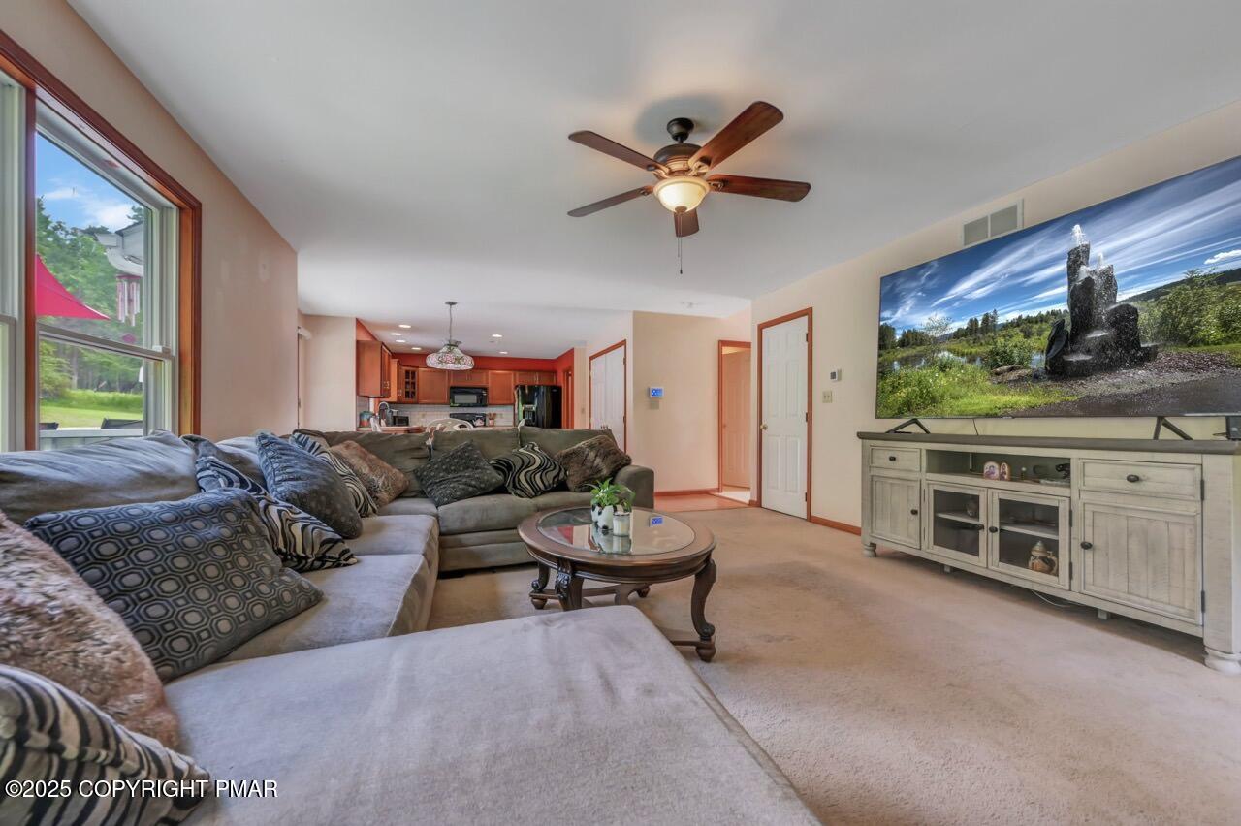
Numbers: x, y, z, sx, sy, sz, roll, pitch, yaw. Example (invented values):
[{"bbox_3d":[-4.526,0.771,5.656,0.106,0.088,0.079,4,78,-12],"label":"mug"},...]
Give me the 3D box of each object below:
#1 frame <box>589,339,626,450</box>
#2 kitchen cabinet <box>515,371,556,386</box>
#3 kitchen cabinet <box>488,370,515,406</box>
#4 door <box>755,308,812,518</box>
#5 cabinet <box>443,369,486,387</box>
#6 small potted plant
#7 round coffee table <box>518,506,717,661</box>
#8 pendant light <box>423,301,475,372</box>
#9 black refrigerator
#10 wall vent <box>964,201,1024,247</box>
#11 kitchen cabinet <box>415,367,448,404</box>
[{"bbox_3d":[-0.215,0.088,7.440,0.060,2.070,1.600,0,-1,-19],"label":"frame"},{"bbox_3d":[-2.012,-0.785,11.280,0.940,0.350,0.330,0,-1,-18],"label":"kitchen cabinet"},{"bbox_3d":[-2.597,-0.545,10.442,0.555,0.740,0.325,0,-1,-19],"label":"kitchen cabinet"},{"bbox_3d":[1.774,0.022,5.190,0.100,2.100,0.900,0,-1,-18],"label":"door"},{"bbox_3d":[-3.229,-0.736,10.225,0.765,0.375,0.325,0,-1,-19],"label":"cabinet"},{"bbox_3d":[-0.037,0.424,2.300,0.200,0.240,0.180,0,-1,-18],"label":"small potted plant"},{"bbox_3d":[-0.031,0.795,2.313,0.880,0.502,1.160,0,-1,-18],"label":"round coffee table"},{"bbox_3d":[-2.119,-0.974,6.012,0.600,0.790,0.600,0,-1,-18],"label":"pendant light"},{"bbox_3d":[-1.816,0.320,10.445,0.910,1.755,0.800,0,-1,-19],"label":"black refrigerator"},{"bbox_3d":[2.419,-1.220,3.164,0.020,0.190,0.395,0,-1,-18],"label":"wall vent"},{"bbox_3d":[-3.879,-0.555,10.002,0.600,0.740,0.325,0,-1,-19],"label":"kitchen cabinet"}]

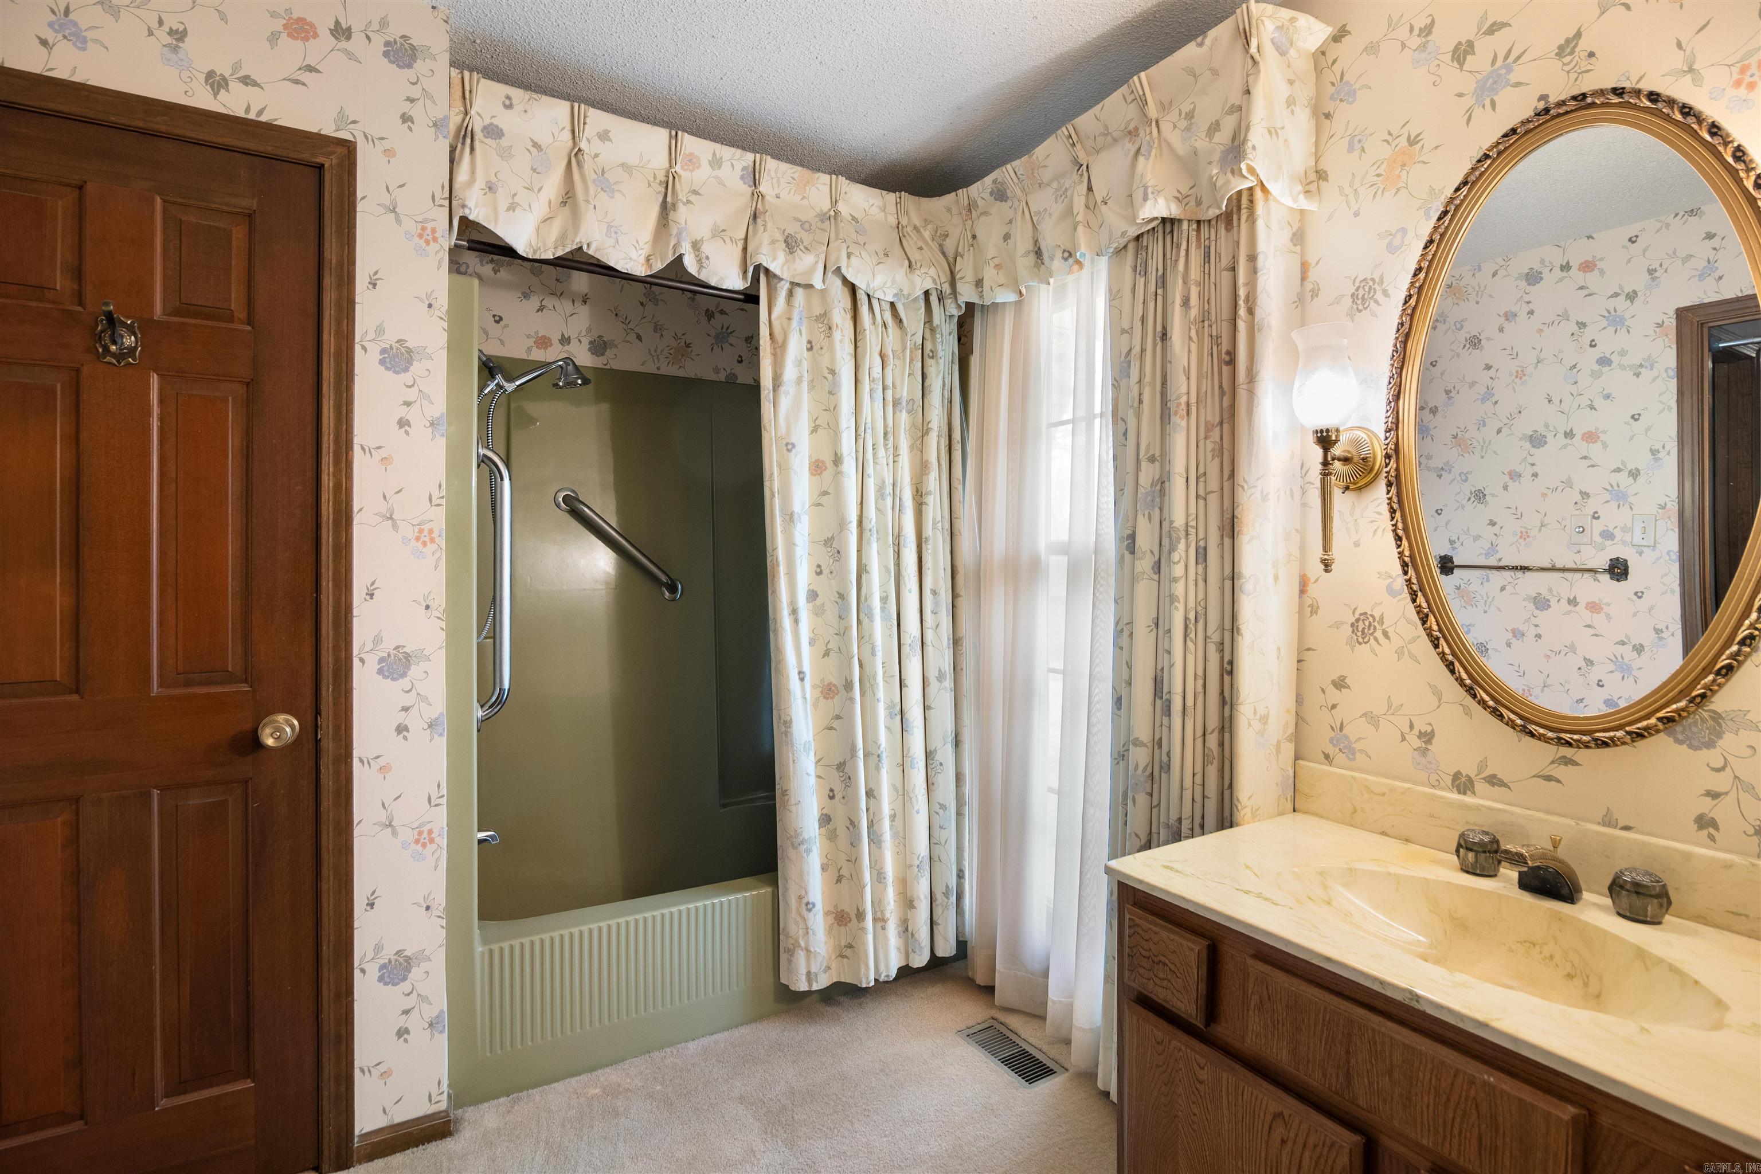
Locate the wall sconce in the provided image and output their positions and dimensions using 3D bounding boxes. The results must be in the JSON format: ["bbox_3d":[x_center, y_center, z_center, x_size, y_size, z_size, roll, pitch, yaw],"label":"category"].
[{"bbox_3d":[0.846,-0.255,1.470,0.150,0.460,0.124,0,0,-29],"label":"wall sconce"}]

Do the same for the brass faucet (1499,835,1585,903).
[{"bbox_3d":[0.960,0.416,1.147,0.155,0.090,0.068,0,0,-29],"label":"brass faucet"}]

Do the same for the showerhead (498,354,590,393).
[{"bbox_3d":[-0.941,-0.601,2.220,0.230,0.112,0.100,0,0,-29],"label":"showerhead"}]

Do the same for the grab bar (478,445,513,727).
[{"bbox_3d":[-0.902,-0.001,1.838,0.077,0.700,0.076,0,0,-29],"label":"grab bar"}]

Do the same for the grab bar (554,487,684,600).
[{"bbox_3d":[-0.860,-0.137,2.617,0.532,0.076,0.077,45,-20,-21],"label":"grab bar"}]

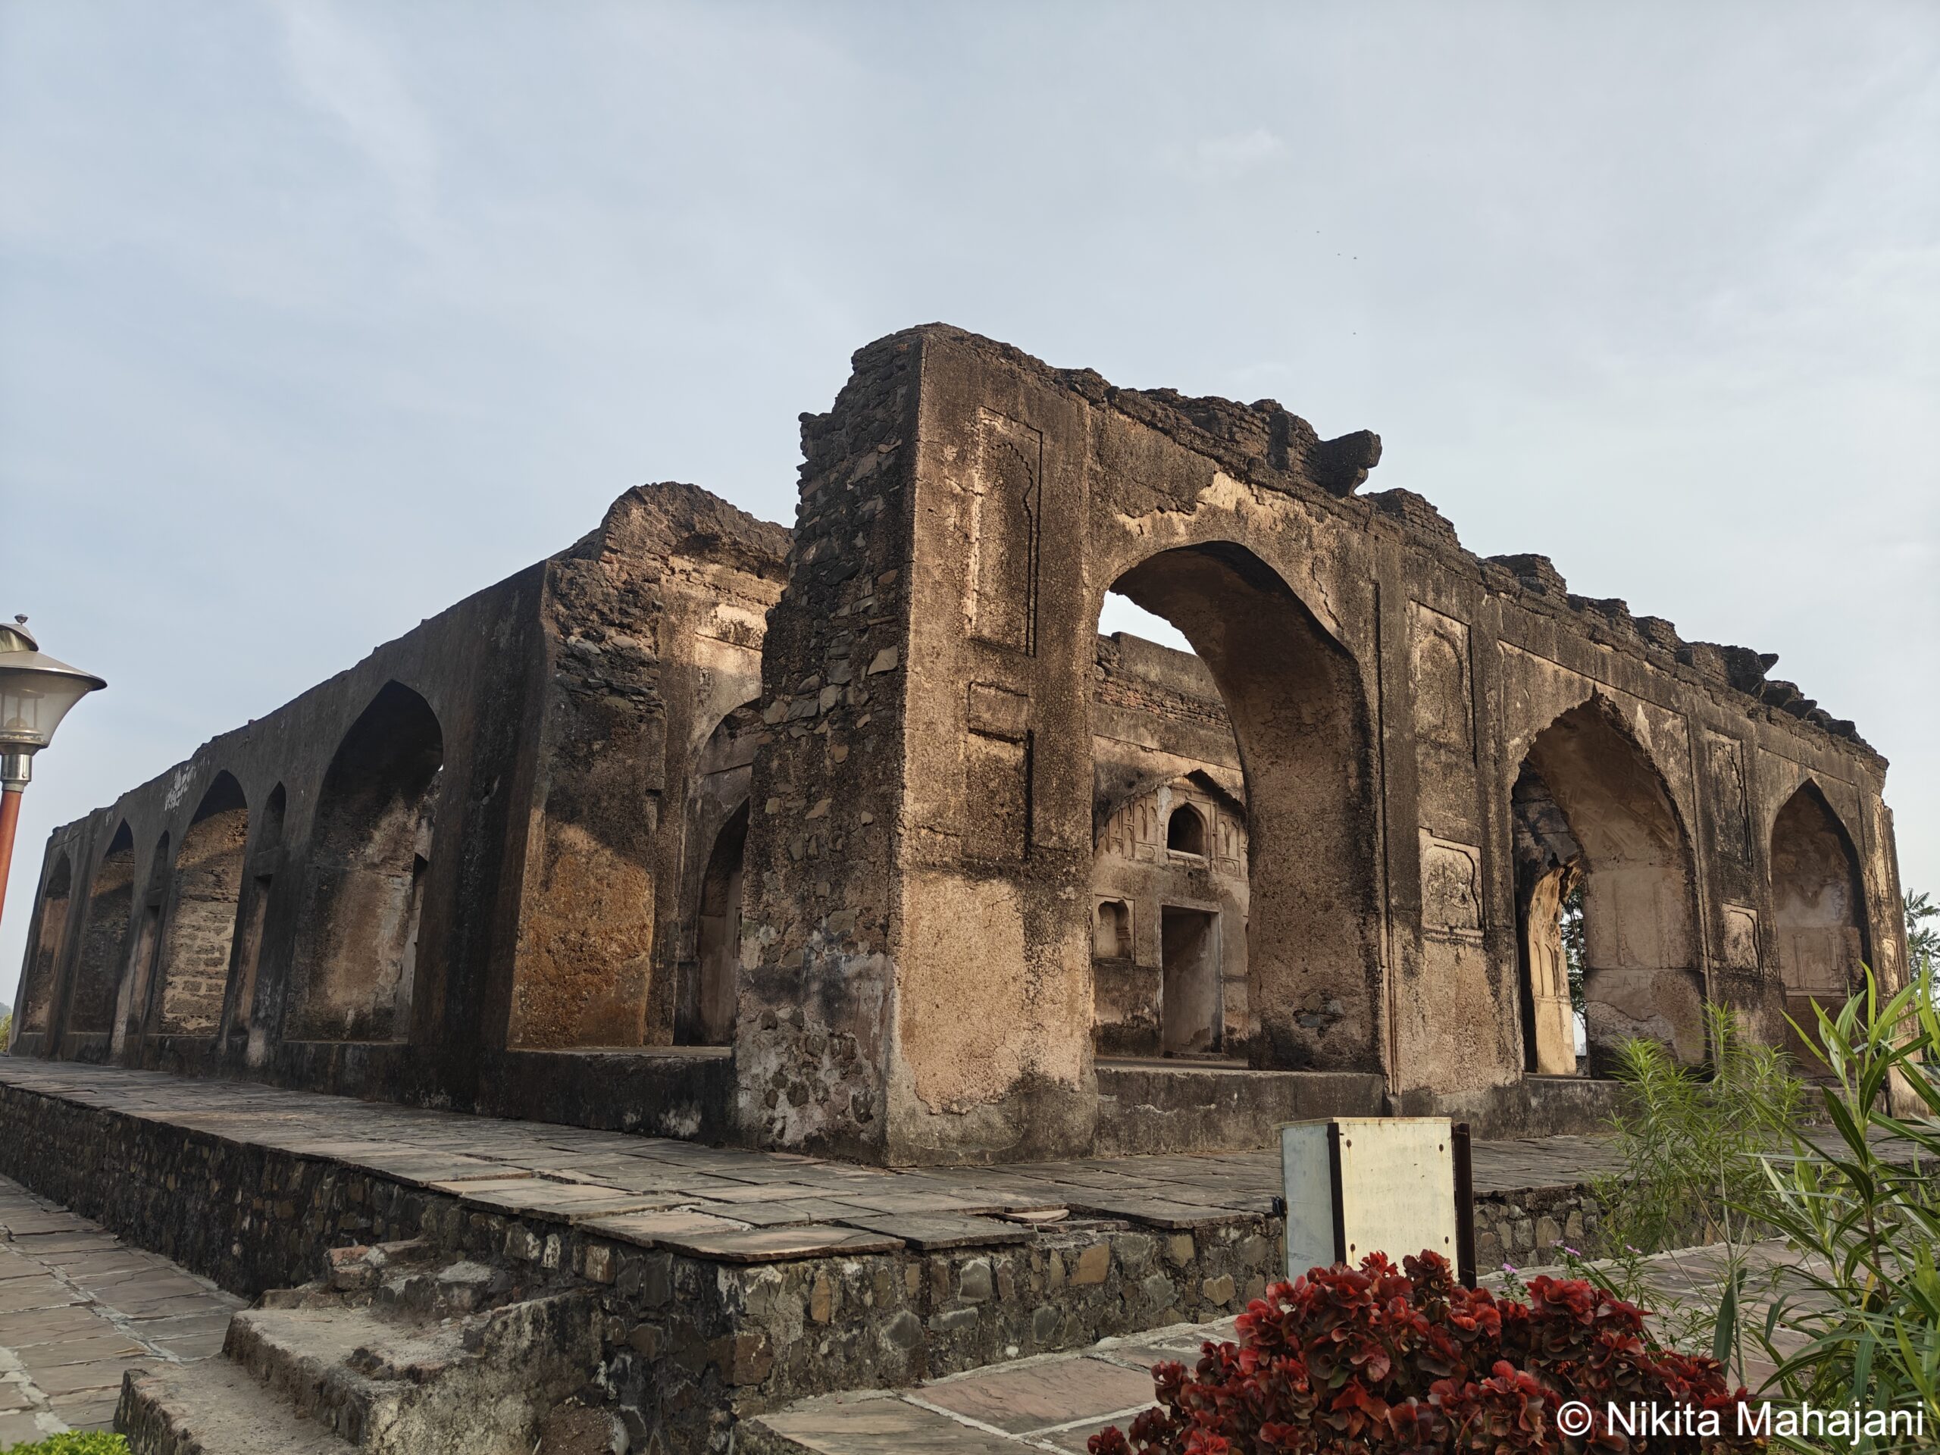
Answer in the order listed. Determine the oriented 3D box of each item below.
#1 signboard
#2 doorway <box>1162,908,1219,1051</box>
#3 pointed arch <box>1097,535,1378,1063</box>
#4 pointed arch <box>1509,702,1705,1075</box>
[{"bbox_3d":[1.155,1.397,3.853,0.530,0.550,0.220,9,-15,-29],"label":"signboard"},{"bbox_3d":[2.544,3.177,16.839,1.059,1.715,0.536,13,-17,-39],"label":"doorway"},{"bbox_3d":[1.666,0.645,10.520,3.243,3.960,1.273,13,-17,-39],"label":"pointed arch"},{"bbox_3d":[6.005,1.621,14.115,3.986,3.953,1.273,13,-17,-39],"label":"pointed arch"}]

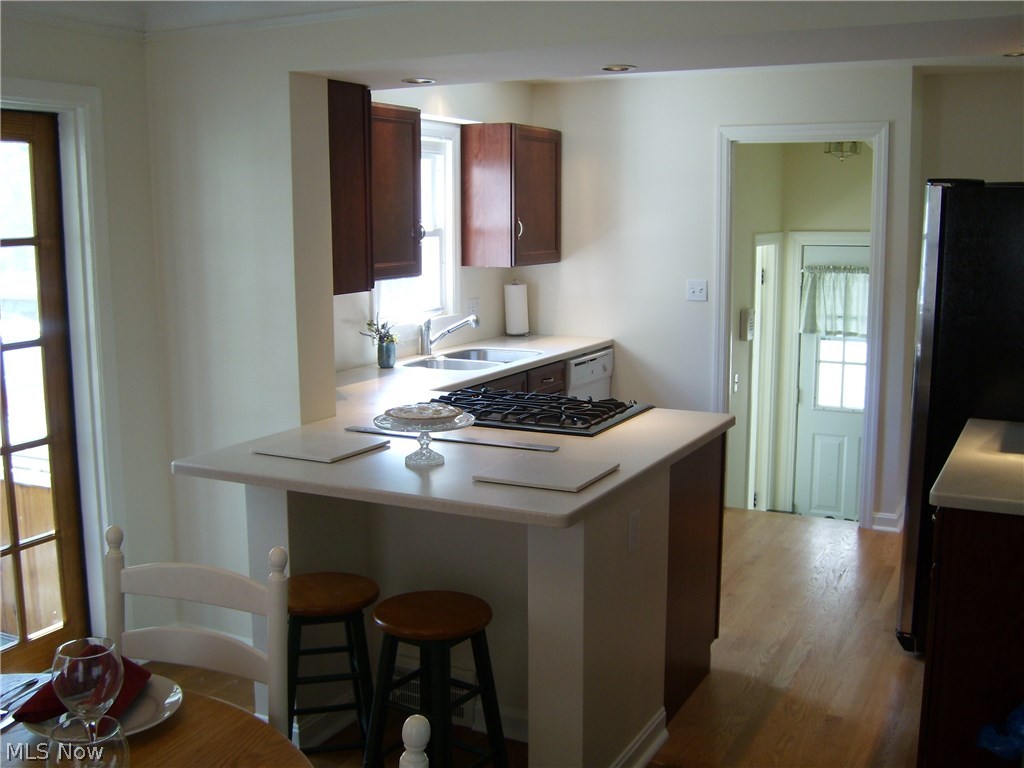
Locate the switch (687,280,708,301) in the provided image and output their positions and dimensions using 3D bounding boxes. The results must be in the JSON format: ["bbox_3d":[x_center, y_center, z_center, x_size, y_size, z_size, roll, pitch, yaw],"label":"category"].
[{"bbox_3d":[1.043,-0.524,5.828,0.120,0.113,0.016,4,10,27],"label":"switch"}]

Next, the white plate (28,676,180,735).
[{"bbox_3d":[-0.731,0.592,1.879,0.266,0.025,0.266,0,9,0],"label":"white plate"}]

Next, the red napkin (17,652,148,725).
[{"bbox_3d":[-0.756,0.538,1.873,0.250,0.100,0.135,-7,11,-37],"label":"red napkin"}]

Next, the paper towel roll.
[{"bbox_3d":[0.033,-0.427,6.184,0.137,0.310,0.137,0,9,0],"label":"paper towel roll"}]

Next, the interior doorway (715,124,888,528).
[{"bbox_3d":[1.554,-0.317,5.663,0.884,2.119,0.140,4,10,27],"label":"interior doorway"}]

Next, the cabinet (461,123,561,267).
[{"bbox_3d":[0.010,-1.068,5.928,0.324,0.762,0.628,4,10,27],"label":"cabinet"}]

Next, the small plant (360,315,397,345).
[{"bbox_3d":[-0.641,-0.260,5.030,0.130,0.155,0.160,4,10,27],"label":"small plant"}]

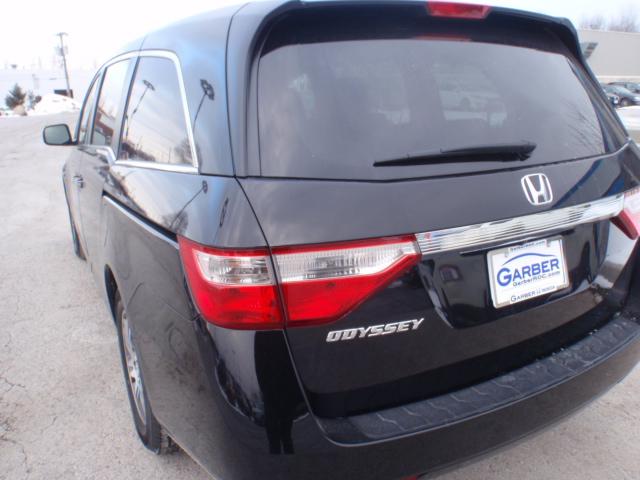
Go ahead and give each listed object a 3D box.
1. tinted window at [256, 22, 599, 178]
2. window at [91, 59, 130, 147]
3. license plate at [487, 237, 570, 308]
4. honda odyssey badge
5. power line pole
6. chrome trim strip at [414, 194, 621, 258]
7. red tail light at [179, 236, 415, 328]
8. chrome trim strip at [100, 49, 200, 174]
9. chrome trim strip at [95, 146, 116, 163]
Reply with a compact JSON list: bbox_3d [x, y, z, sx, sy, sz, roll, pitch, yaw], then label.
[{"bbox_3d":[0.474,-0.436,1.559,1.360,0.510,0.170,-10,-16,-27],"label":"tinted window"},{"bbox_3d":[-1.041,-0.657,2.543,0.050,0.420,0.940,9,9,-31],"label":"window"},{"bbox_3d":[0.605,0.087,1.484,0.312,0.161,0.020,-10,2,-27],"label":"license plate"},{"bbox_3d":[0.599,-0.140,1.425,0.108,0.090,0.015,-10,4,-27],"label":"honda odyssey badge"},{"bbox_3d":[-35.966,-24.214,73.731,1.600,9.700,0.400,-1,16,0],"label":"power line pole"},{"bbox_3d":[0.602,-0.051,1.443,0.840,0.070,0.060,-10,13,-27],"label":"chrome trim strip"},{"bbox_3d":[-0.053,0.082,1.288,0.510,0.205,0.340,-10,18,-27],"label":"red tail light"},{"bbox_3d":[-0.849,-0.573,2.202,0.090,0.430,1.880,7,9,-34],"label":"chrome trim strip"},{"bbox_3d":[-1.018,-0.421,2.444,0.040,0.075,0.720,-1,14,-31],"label":"chrome trim strip"}]

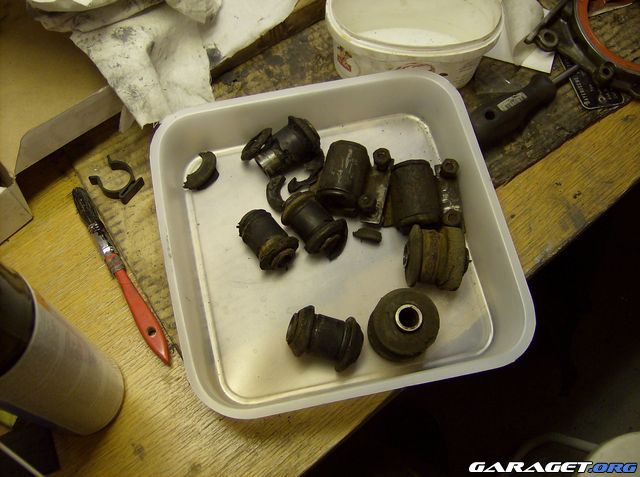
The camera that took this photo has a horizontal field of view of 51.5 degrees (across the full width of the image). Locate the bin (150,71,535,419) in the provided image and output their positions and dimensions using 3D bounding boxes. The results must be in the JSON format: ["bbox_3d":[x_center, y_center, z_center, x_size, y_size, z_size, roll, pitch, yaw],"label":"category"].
[{"bbox_3d":[0.013,0.000,0.587,0.290,0.052,0.288,-12,69,-5],"label":"bin"}]

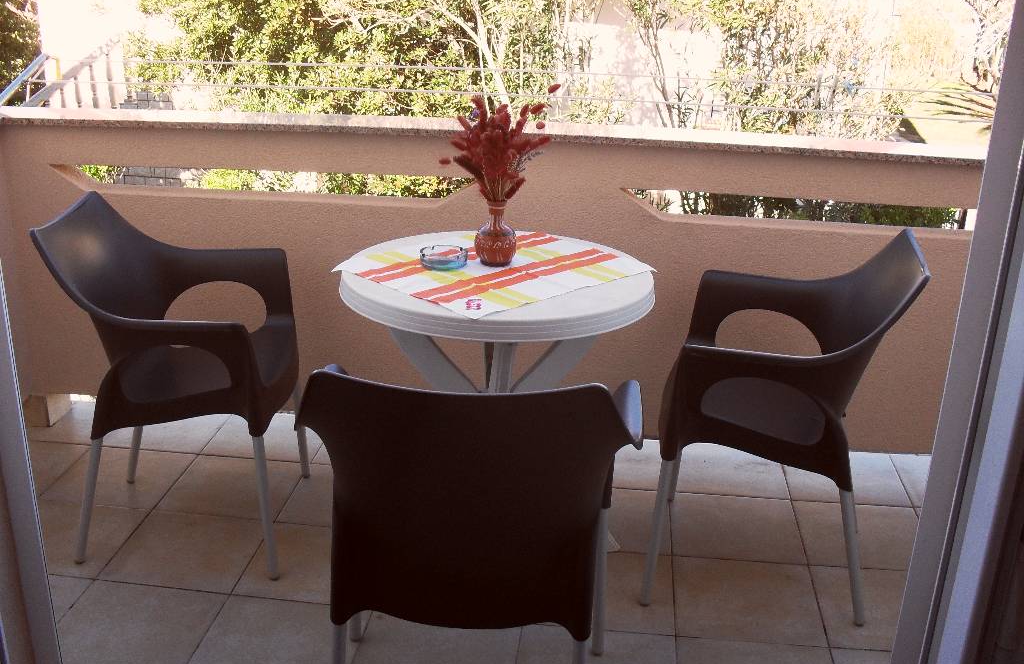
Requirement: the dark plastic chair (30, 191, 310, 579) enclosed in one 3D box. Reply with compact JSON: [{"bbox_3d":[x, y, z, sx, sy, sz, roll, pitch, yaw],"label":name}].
[{"bbox_3d":[-0.789,0.101,2.500,0.515,0.815,0.590,1,20,-3],"label":"dark plastic chair"}]

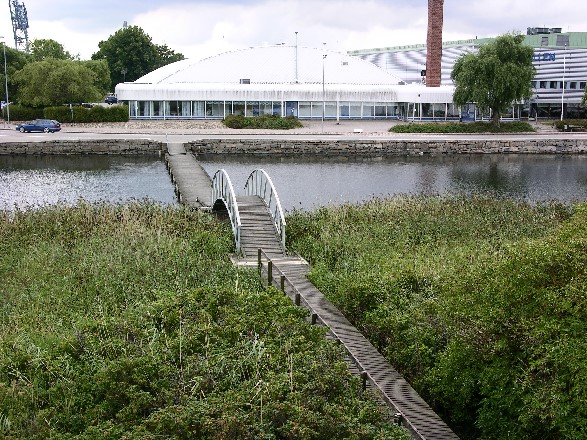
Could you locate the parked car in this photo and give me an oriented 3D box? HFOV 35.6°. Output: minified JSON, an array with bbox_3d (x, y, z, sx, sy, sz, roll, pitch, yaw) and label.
[{"bbox_3d":[-27.155,-10.066,97.707,4.600,1.460,1.760,1,10,8],"label":"parked car"}]

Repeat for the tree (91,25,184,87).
[{"bbox_3d":[-30.025,-30.411,177.412,18.100,14.300,16.000,0,10,0],"label":"tree"}]

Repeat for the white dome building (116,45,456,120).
[{"bbox_3d":[-0.968,-19.579,127.526,42.000,9.800,34.000,0,10,0],"label":"white dome building"}]

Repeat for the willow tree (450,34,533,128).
[{"bbox_3d":[22.371,-15.833,103.818,9.500,10.600,9.000,0,10,0],"label":"willow tree"}]

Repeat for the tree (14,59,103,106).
[{"bbox_3d":[-31.346,-17.723,122.772,11.800,7.800,10.500,0,10,0],"label":"tree"}]

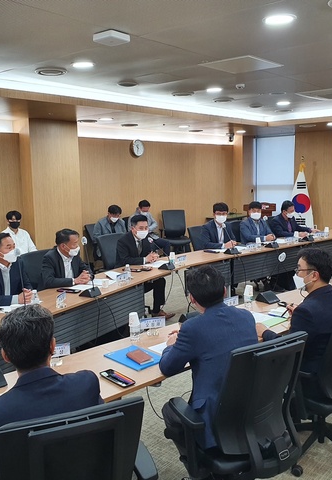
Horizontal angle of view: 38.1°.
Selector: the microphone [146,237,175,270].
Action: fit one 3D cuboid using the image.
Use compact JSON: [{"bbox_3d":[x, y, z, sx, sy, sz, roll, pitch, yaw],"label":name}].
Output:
[{"bbox_3d":[-0.076,0.137,5.106,0.330,0.280,0.130,5,10,39],"label":"microphone"}]

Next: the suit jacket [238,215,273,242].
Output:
[{"bbox_3d":[1.273,-0.027,6.895,0.500,0.630,0.480,-5,9,-27],"label":"suit jacket"}]

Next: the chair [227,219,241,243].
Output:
[{"bbox_3d":[1.237,0.220,7.082,0.620,1.010,0.640,7,11,44],"label":"chair"}]

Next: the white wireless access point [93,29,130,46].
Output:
[{"bbox_3d":[-0.398,-1.488,3.549,0.196,0.053,0.196,5,10,40],"label":"white wireless access point"}]

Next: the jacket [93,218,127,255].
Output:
[{"bbox_3d":[-0.836,-0.046,7.296,0.520,0.600,0.400,-5,9,-24],"label":"jacket"}]

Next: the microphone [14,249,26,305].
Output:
[{"bbox_3d":[-1.008,0.306,3.389,0.130,0.430,0.260,-7,10,-37],"label":"microphone"}]

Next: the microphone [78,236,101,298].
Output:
[{"bbox_3d":[-0.628,0.226,3.992,0.190,0.470,0.130,6,11,41],"label":"microphone"}]

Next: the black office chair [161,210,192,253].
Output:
[{"bbox_3d":[0.240,-0.011,8.879,0.640,1.010,0.620,-4,8,-18],"label":"black office chair"}]

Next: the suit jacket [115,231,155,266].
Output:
[{"bbox_3d":[-0.326,0.221,5.151,0.420,0.630,0.490,6,11,42],"label":"suit jacket"}]

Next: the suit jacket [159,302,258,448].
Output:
[{"bbox_3d":[0.212,0.601,2.398,0.500,0.640,0.430,-5,9,-28],"label":"suit jacket"}]

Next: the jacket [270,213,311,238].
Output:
[{"bbox_3d":[1.866,-0.103,7.342,0.500,0.630,0.480,-7,10,-37],"label":"jacket"}]

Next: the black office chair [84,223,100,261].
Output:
[{"bbox_3d":[-0.834,0.249,7.207,0.660,0.970,0.660,4,9,32],"label":"black office chair"}]

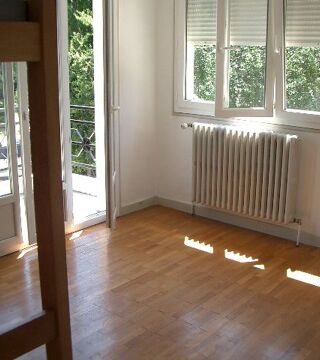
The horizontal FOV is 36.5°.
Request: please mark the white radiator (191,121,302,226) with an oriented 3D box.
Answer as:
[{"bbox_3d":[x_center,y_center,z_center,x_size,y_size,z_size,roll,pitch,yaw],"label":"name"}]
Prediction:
[{"bbox_3d":[0.693,-0.077,4.159,0.941,0.719,0.140,12,19,39],"label":"white radiator"}]

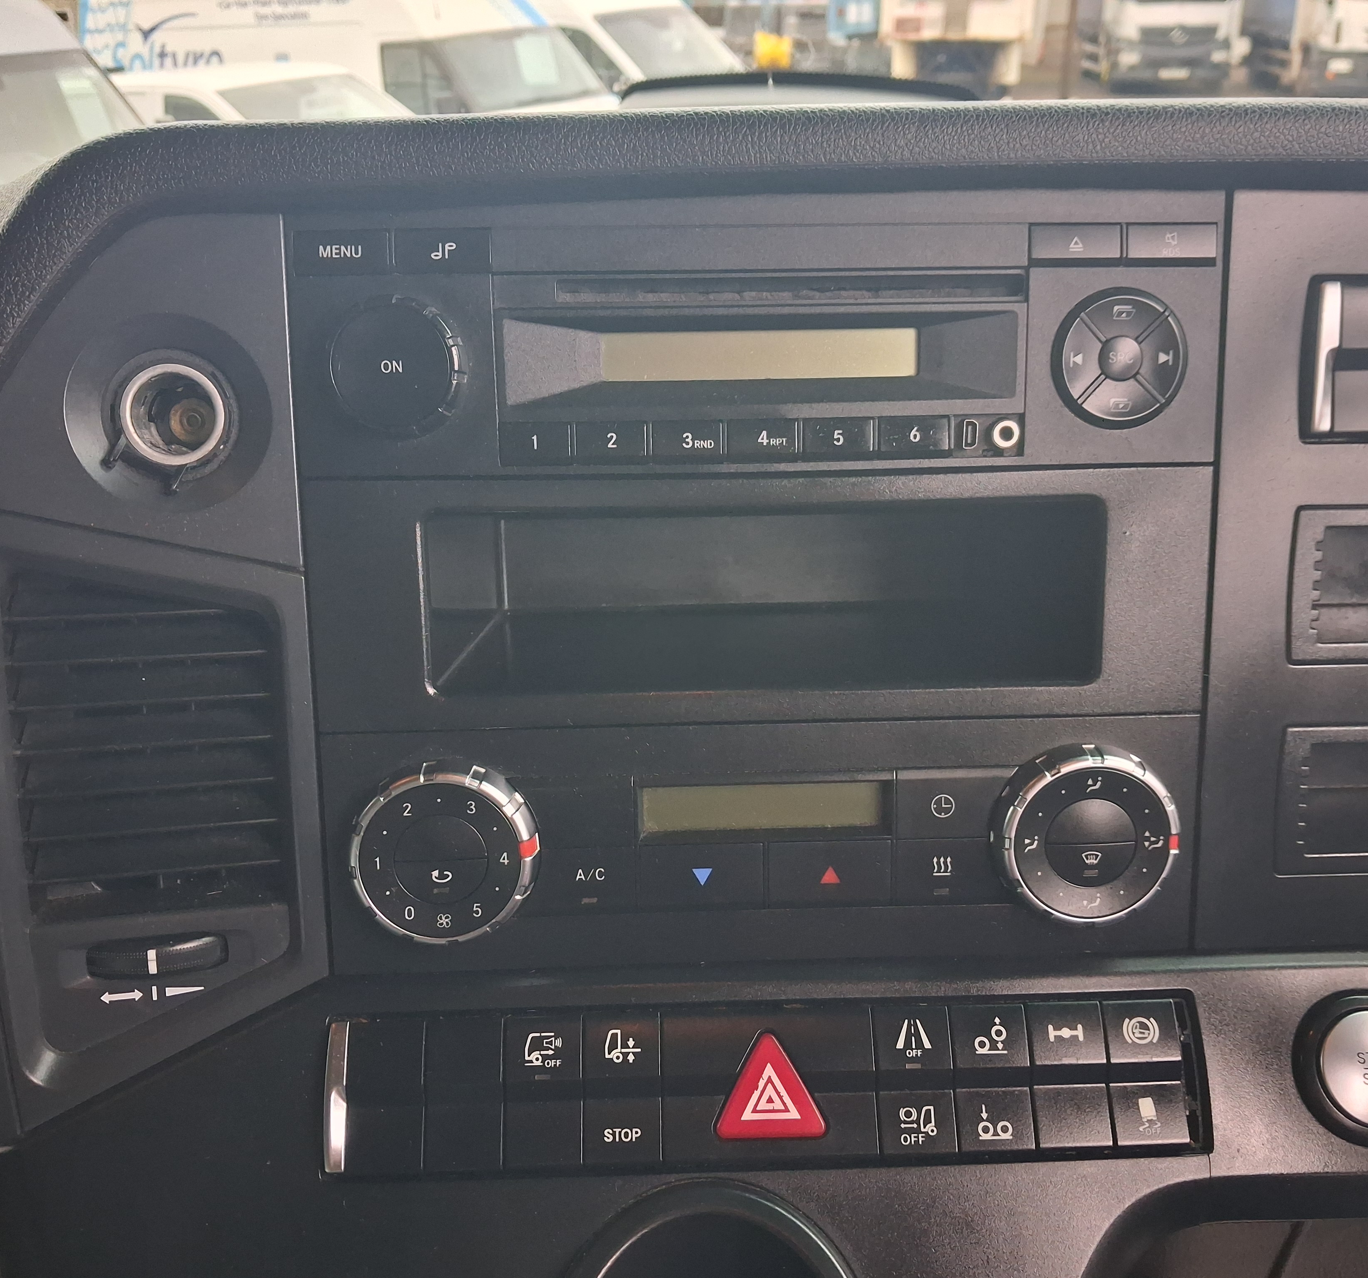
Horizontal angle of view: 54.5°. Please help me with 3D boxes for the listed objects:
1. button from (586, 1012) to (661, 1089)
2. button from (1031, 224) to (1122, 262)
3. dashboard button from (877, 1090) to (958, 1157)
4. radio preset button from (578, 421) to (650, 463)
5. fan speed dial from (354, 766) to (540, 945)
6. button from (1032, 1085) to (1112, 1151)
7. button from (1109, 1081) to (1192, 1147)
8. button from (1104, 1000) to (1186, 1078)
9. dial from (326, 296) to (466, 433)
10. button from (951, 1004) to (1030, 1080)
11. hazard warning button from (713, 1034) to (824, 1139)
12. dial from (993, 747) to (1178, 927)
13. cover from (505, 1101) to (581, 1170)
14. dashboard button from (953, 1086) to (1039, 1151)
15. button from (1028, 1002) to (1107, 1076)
[{"bbox_3d":[-0.017,0.112,0.365,0.020,0.019,0.008,-1,-15,-1],"label":"button"},{"bbox_3d":[0.102,-0.103,0.350,0.024,0.010,0.008,-1,8,-2],"label":"button"},{"bbox_3d":[0.063,0.132,0.365,0.021,0.017,0.010,-1,-14,-3],"label":"dashboard button"},{"bbox_3d":[-0.018,-0.053,0.353,0.019,0.010,0.008,-1,8,-2],"label":"radio preset button"},{"bbox_3d":[-0.063,0.057,0.355,0.047,0.047,0.014,-1,8,-2],"label":"fan speed dial"},{"bbox_3d":[0.105,0.130,0.362,0.021,0.016,0.008,-1,-15,-1],"label":"button"},{"bbox_3d":[0.127,0.131,0.369,0.021,0.016,0.010,-1,-14,-3],"label":"button"},{"bbox_3d":[0.126,0.110,0.368,0.021,0.019,0.008,-1,-15,-1],"label":"button"},{"bbox_3d":[-0.073,-0.069,0.336,0.033,0.033,0.013,-1,8,-2],"label":"dial"},{"bbox_3d":[0.086,0.114,0.378,0.021,0.019,0.011,-1,-15,-3],"label":"button"},{"bbox_3d":[0.023,0.122,0.363,0.030,0.027,0.010,-1,-14,-3],"label":"hazard warning button"},{"bbox_3d":[0.109,0.053,0.362,0.046,0.046,0.017,-1,9,-2],"label":"dial"},{"bbox_3d":[-0.038,0.134,0.360,0.021,0.016,0.010,-1,-14,-3],"label":"cover"},{"bbox_3d":[0.084,0.130,0.362,0.021,0.016,0.008,-1,-15,-1],"label":"dashboard button"},{"bbox_3d":[0.106,0.111,0.373,0.021,0.016,0.010,-1,-14,-3],"label":"button"}]

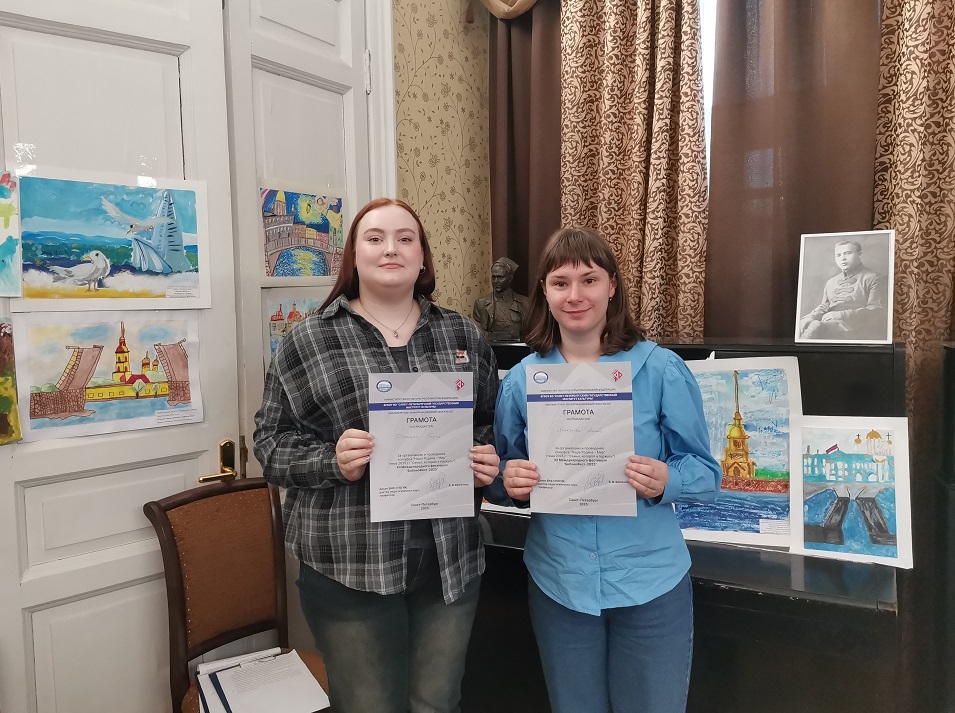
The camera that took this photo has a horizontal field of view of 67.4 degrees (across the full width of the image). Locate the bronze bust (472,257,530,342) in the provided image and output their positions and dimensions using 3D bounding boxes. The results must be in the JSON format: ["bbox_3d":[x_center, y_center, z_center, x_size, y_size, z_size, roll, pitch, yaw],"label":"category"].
[{"bbox_3d":[0.083,-0.182,2.285,0.185,0.272,0.125,1,5,23],"label":"bronze bust"}]

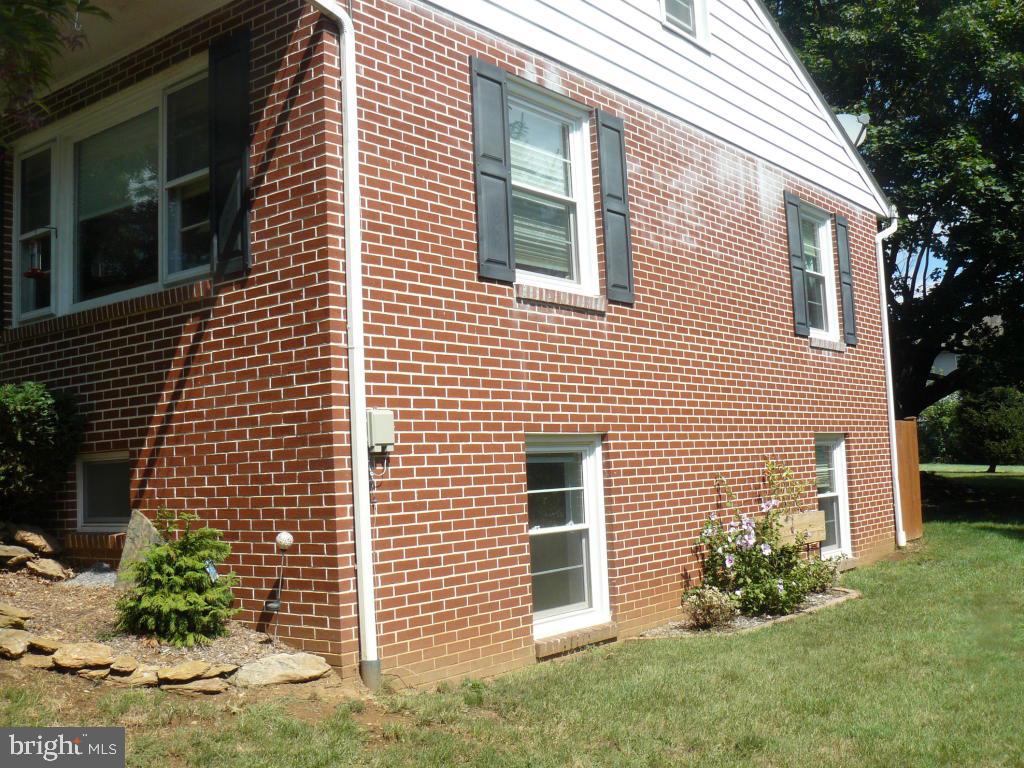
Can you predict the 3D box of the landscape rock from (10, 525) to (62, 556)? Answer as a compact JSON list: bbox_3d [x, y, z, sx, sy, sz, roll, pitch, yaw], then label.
[{"bbox_3d":[-3.177,1.050,7.100,0.340,0.170,0.240,-2,-5,-8],"label":"landscape rock"}]

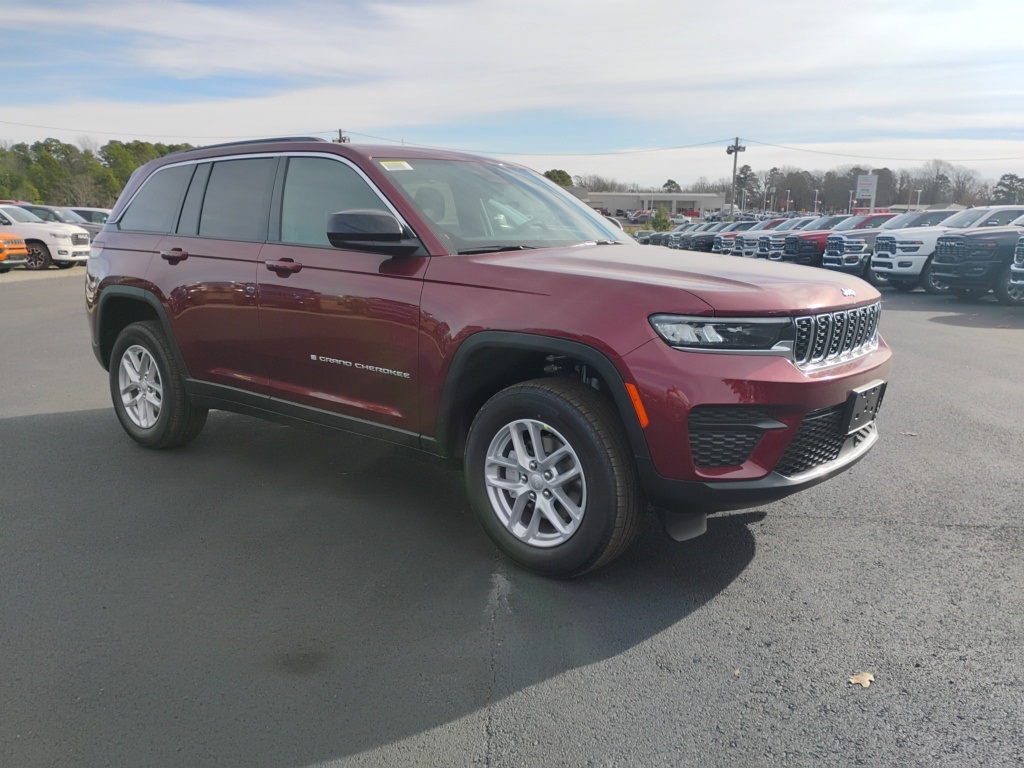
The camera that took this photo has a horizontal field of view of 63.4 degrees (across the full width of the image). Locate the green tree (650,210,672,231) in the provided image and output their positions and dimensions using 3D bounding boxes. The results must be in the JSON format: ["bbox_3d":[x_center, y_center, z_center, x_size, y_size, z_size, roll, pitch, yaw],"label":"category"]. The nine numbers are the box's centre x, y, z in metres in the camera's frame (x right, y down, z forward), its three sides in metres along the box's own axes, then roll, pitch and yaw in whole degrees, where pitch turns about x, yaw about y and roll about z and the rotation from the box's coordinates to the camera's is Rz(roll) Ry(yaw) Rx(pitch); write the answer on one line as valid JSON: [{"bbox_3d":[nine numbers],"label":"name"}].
[{"bbox_3d":[19.854,-21.779,110.000,2.800,3.500,2.800,1,10,0],"label":"green tree"}]

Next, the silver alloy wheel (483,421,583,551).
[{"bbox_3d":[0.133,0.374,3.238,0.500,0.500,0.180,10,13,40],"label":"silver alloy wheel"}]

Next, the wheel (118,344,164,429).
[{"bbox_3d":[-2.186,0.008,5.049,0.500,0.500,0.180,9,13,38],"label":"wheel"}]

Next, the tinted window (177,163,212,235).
[{"bbox_3d":[-1.760,-1.037,4.621,0.220,0.420,0.060,9,-9,38],"label":"tinted window"}]

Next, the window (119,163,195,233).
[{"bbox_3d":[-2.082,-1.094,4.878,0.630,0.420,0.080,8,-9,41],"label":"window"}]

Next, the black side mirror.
[{"bbox_3d":[-0.584,-0.639,3.498,0.280,0.195,0.260,-7,13,-36],"label":"black side mirror"}]

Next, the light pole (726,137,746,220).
[{"bbox_3d":[24.198,-21.949,90.000,2.100,9.600,0.900,4,10,14],"label":"light pole"}]

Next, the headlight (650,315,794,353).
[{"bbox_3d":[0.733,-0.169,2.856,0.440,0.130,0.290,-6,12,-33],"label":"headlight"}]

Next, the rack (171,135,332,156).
[{"bbox_3d":[-1.515,-1.317,4.618,1.500,0.070,0.060,9,13,38],"label":"rack"}]

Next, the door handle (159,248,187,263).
[{"bbox_3d":[-1.866,-0.705,4.579,0.250,0.070,0.060,9,13,38],"label":"door handle"}]

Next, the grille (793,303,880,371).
[{"bbox_3d":[1.310,-0.203,3.292,0.110,0.200,1.050,9,13,38],"label":"grille"}]

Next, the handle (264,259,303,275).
[{"bbox_3d":[-1.097,-0.567,3.981,0.255,0.070,0.060,9,13,38],"label":"handle"}]

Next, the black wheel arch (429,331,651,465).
[{"bbox_3d":[0.107,0.084,3.152,1.050,0.570,0.180,9,13,38],"label":"black wheel arch"}]

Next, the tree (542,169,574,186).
[{"bbox_3d":[11.107,-45.998,200.000,7.800,12.500,7.800,1,10,0],"label":"tree"}]

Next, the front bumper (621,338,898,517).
[{"bbox_3d":[1.176,0.032,3.449,0.570,0.585,1.920,9,13,38],"label":"front bumper"}]

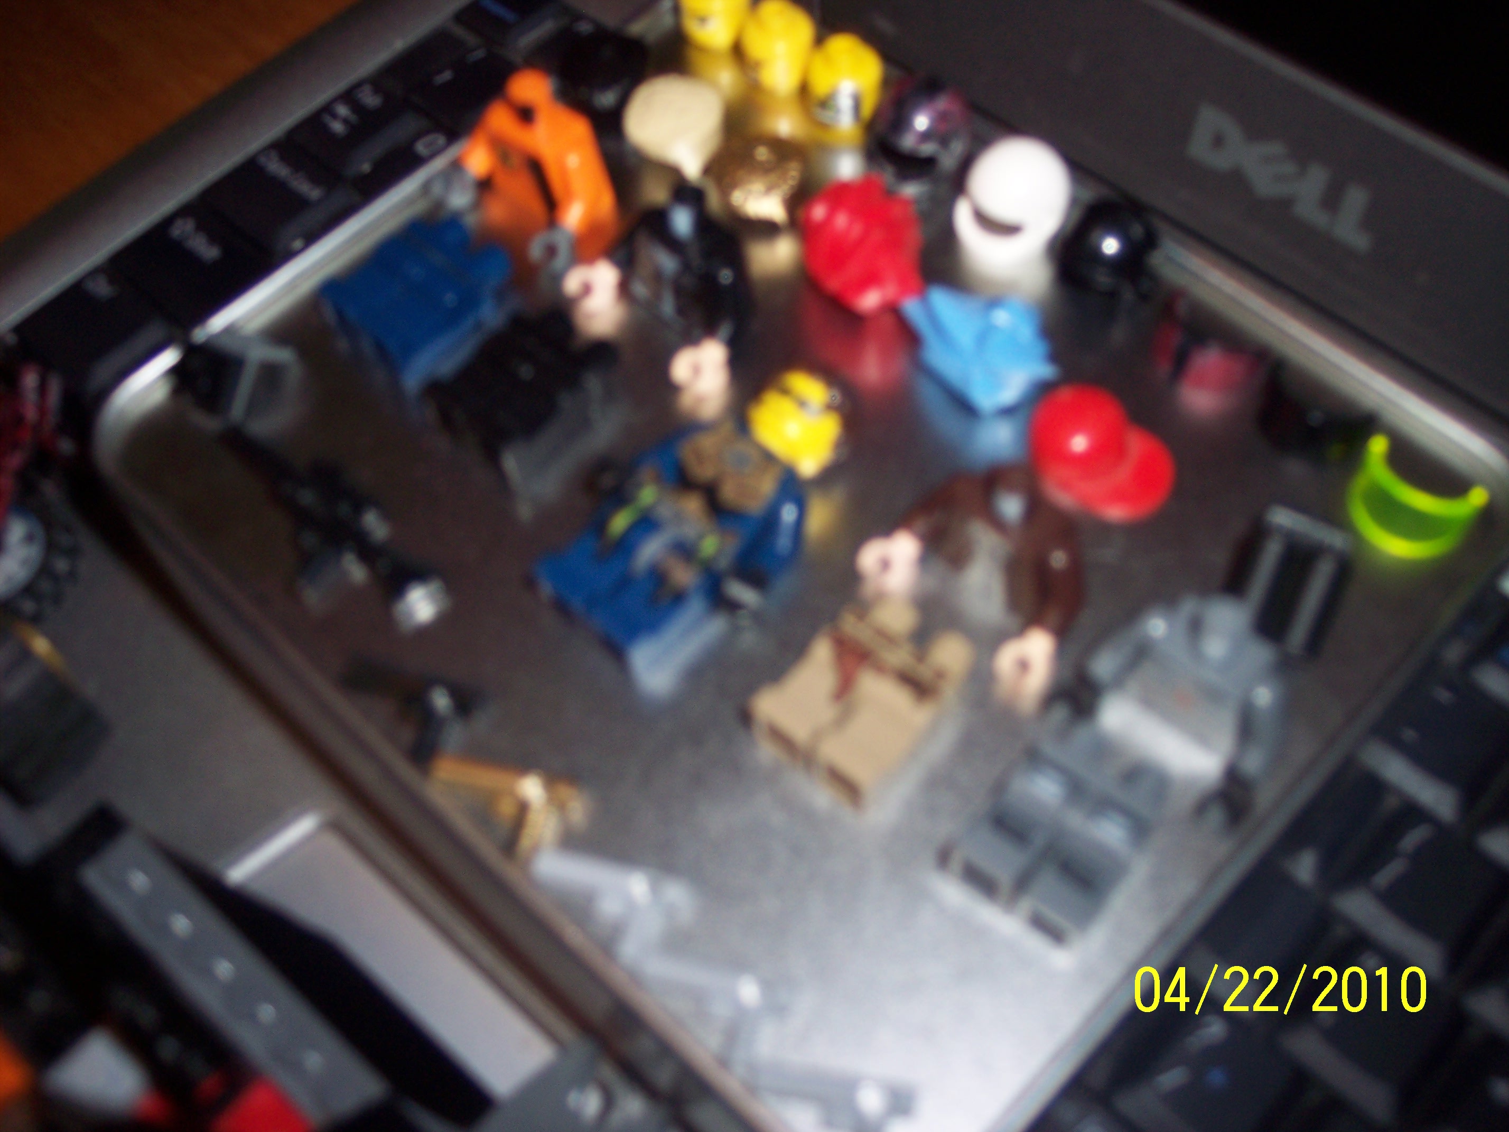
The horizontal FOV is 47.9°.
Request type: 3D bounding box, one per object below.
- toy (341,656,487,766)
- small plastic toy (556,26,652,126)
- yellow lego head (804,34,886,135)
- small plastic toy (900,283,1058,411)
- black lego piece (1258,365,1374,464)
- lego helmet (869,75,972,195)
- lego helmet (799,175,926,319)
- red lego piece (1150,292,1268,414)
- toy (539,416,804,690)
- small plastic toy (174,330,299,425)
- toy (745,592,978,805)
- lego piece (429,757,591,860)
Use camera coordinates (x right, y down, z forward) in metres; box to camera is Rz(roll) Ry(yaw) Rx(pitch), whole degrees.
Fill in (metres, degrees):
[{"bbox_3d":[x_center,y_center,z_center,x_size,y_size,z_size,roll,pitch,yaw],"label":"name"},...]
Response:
[{"bbox_3d":[-0.038,0.016,0.190,0.015,0.005,0.010,11,60,8],"label":"toy"},{"bbox_3d":[-0.022,-0.070,0.244,0.013,0.012,0.013,-5,61,-1],"label":"small plastic toy"},{"bbox_3d":[0.012,-0.067,0.235,0.010,0.011,0.010,-1,59,1],"label":"yellow lego head"},{"bbox_3d":[0.028,-0.027,0.211,0.016,0.011,0.013,24,62,15],"label":"small plastic toy"},{"bbox_3d":[0.069,-0.018,0.214,0.015,0.007,0.008,36,68,20],"label":"black lego piece"},{"bbox_3d":[0.024,-0.062,0.241,0.013,0.012,0.013,23,62,16],"label":"lego helmet"},{"bbox_3d":[0.014,-0.043,0.227,0.015,0.012,0.015,-14,61,-5],"label":"lego helmet"},{"bbox_3d":[0.058,-0.028,0.220,0.015,0.007,0.008,38,69,21],"label":"red lego piece"},{"bbox_3d":[-0.009,-0.003,0.197,0.021,0.011,0.029,38,67,22],"label":"toy"},{"bbox_3d":[-0.065,-0.024,0.214,0.013,0.007,0.009,8,59,6],"label":"small plastic toy"},{"bbox_3d":[0.013,0.015,0.195,0.016,0.008,0.021,33,65,21],"label":"toy"},{"bbox_3d":[-0.029,0.027,0.192,0.018,0.004,0.010,10,59,8],"label":"lego piece"}]

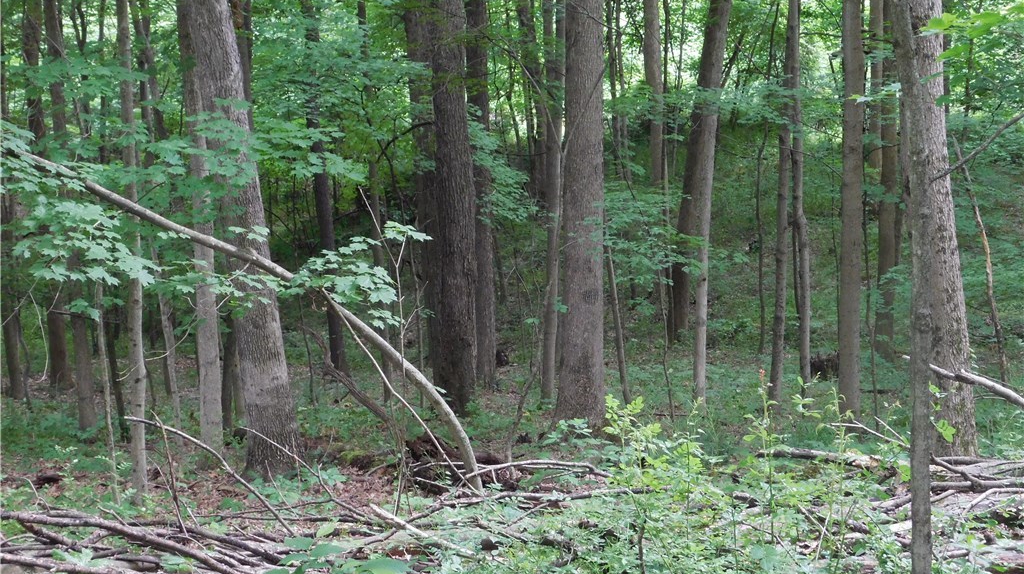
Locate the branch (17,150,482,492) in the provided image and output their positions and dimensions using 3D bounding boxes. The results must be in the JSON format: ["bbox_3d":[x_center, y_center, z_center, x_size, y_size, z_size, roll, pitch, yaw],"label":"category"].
[{"bbox_3d":[-1.504,0.089,12.300,3.628,0.500,0.400,37,0,-10],"label":"branch"}]

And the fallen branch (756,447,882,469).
[{"bbox_3d":[2.221,1.239,14.150,0.960,0.150,0.140,1,1,31],"label":"fallen branch"}]

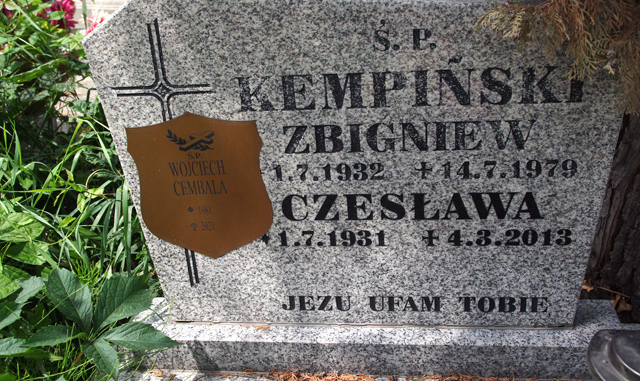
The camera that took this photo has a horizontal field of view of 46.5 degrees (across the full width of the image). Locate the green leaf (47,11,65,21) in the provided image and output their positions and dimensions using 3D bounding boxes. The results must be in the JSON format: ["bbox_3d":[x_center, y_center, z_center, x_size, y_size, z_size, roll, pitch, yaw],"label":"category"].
[{"bbox_3d":[-0.674,-0.446,1.900,0.045,0.007,0.026,-9,36,15],"label":"green leaf"}]

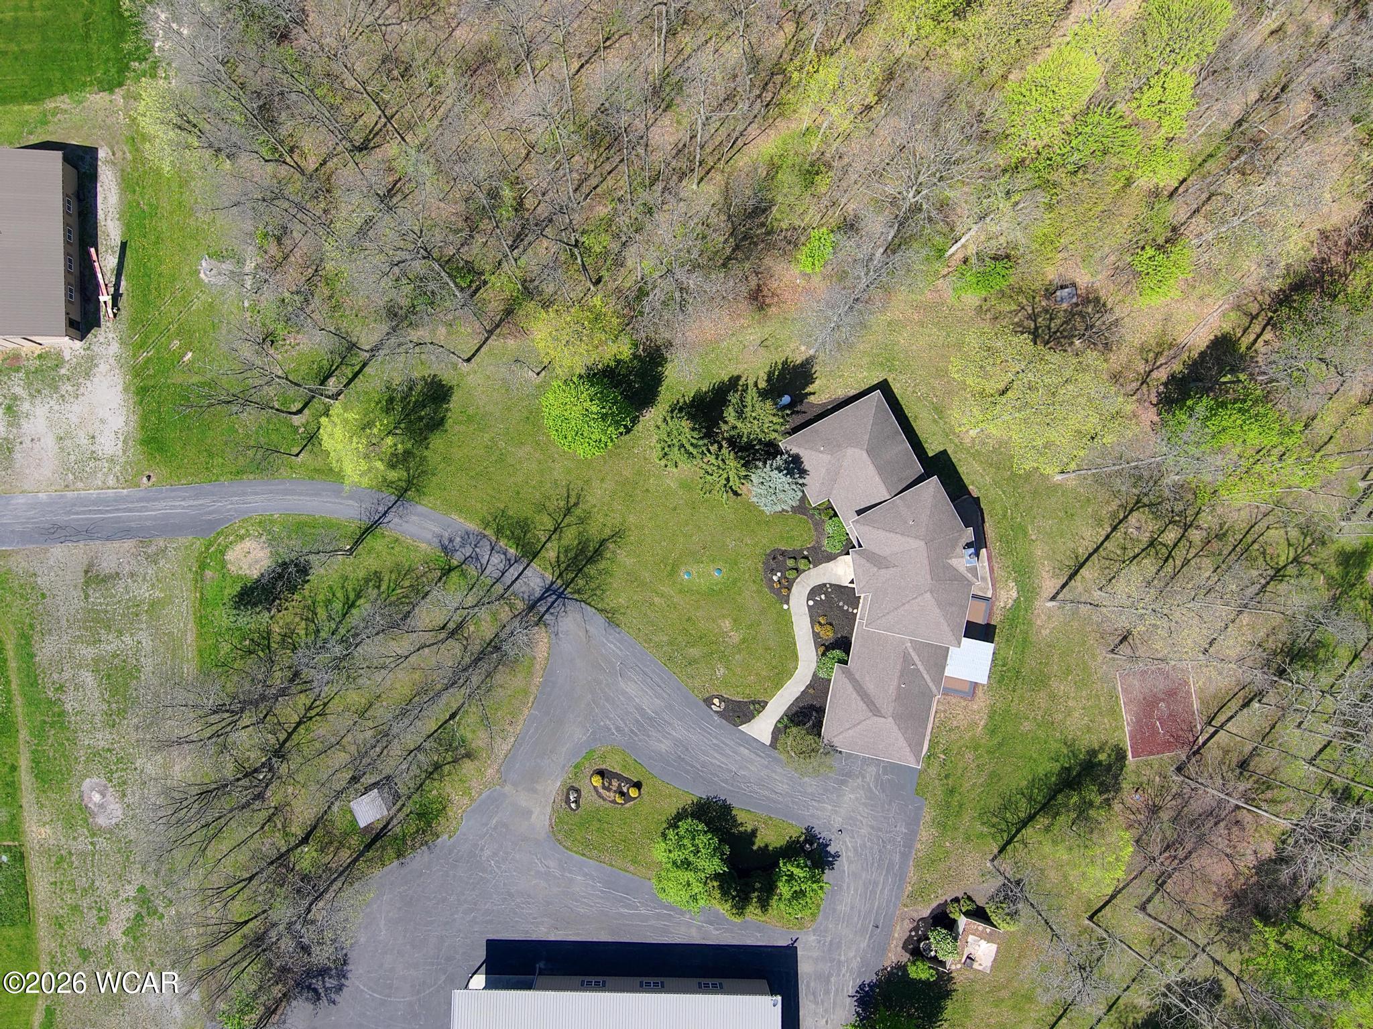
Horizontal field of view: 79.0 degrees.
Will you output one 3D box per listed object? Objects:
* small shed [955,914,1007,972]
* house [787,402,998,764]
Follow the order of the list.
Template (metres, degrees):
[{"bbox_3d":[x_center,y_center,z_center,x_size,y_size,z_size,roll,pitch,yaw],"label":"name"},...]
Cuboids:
[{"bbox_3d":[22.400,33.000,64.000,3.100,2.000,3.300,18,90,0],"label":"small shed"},{"bbox_3d":[15.150,4.900,62.000,13.800,6.300,28.200,-9,90,0],"label":"house"}]

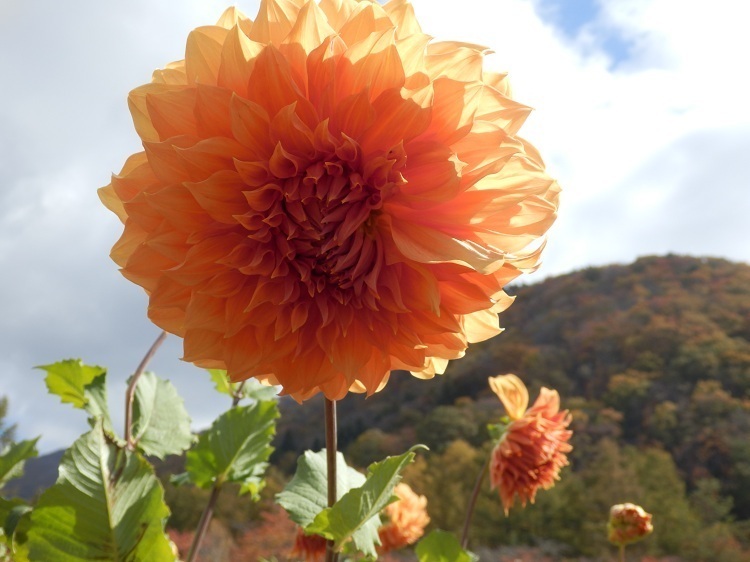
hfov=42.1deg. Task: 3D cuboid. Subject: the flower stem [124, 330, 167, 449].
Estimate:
[{"bbox_3d":[-0.166,0.078,0.700,0.024,0.087,0.020,12,-6,-1],"label":"flower stem"}]

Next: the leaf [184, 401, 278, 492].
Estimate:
[{"bbox_3d":[-0.097,0.111,0.660,0.050,0.074,0.030,38,15,-8],"label":"leaf"}]

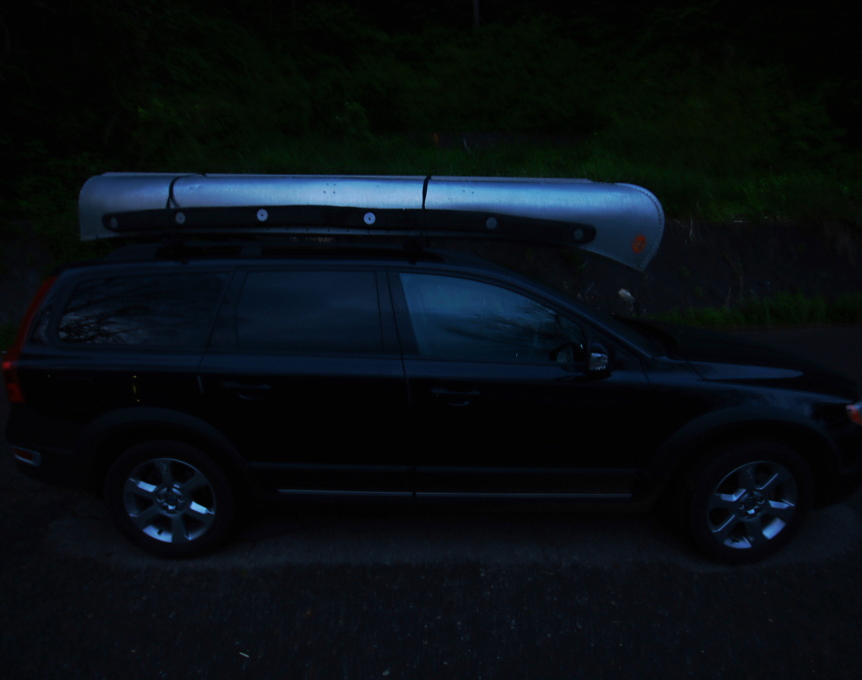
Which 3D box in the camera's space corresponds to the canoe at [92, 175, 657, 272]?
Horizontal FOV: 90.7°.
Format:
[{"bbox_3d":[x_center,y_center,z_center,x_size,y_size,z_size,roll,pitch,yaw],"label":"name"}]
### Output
[{"bbox_3d":[-0.389,-0.745,2.695,3.680,0.550,1.020,1,10,1],"label":"canoe"}]

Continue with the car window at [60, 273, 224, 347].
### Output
[{"bbox_3d":[-1.430,-0.153,2.121,0.856,0.384,0.050,0,-12,4],"label":"car window"}]

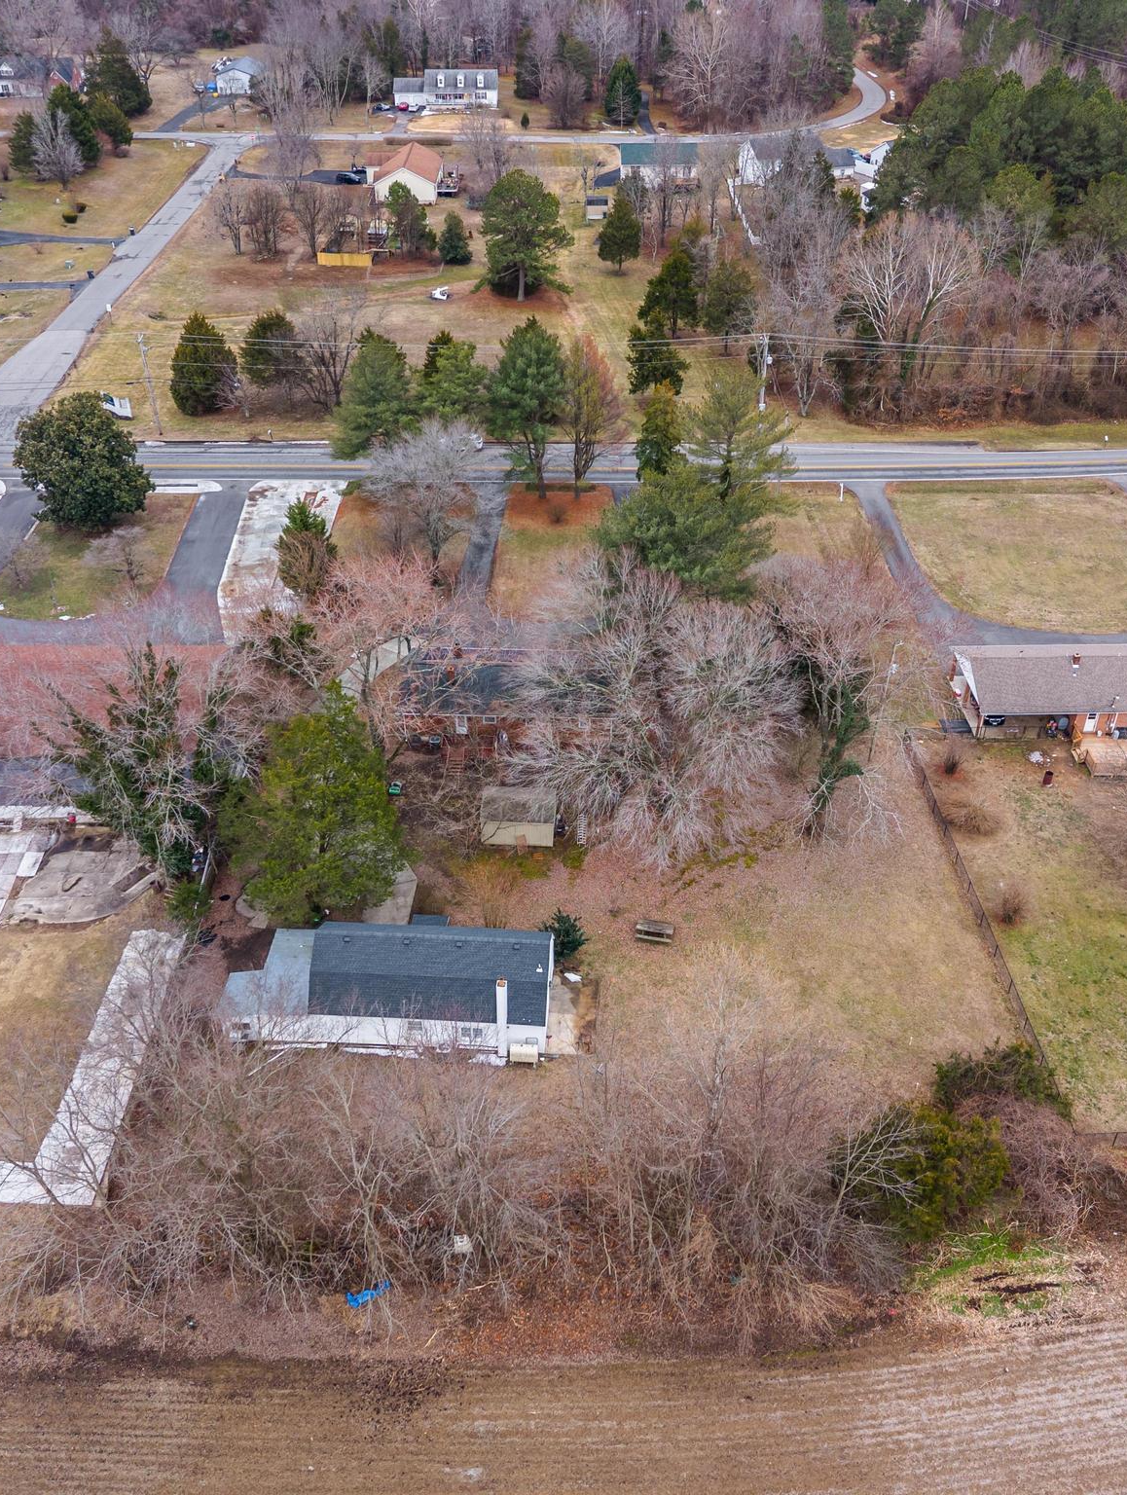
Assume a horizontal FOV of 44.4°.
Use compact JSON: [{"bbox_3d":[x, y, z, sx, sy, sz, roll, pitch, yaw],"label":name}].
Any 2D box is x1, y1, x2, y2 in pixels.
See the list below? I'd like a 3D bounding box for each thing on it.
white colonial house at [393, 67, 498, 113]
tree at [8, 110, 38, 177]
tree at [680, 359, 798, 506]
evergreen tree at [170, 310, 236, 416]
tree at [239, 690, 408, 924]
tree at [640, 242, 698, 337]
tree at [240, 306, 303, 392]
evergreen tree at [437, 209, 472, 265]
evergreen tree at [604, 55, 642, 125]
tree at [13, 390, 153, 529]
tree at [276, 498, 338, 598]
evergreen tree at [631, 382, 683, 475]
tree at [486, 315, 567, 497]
[{"bbox_3d":[-22.750,-129.150,270.150,20.300,6.900,9.200,0,37,0],"label":"white colonial house"},{"bbox_3d":[-99.000,-110.720,253.540,6.800,11.100,6.800,0,36,0],"label":"tree"},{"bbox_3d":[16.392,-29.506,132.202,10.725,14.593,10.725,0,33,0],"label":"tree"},{"bbox_3d":[-39.290,-41.580,149.030,7.150,11.150,7.150,0,37,0],"label":"evergreen tree"},{"bbox_3d":[-14.600,3.092,82.453,9.600,15.500,9.600,0,35,0],"label":"tree"},{"bbox_3d":[14.294,-59.298,180.099,7.305,11.871,7.305,0,33,0],"label":"tree"},{"bbox_3d":[-31.836,-42.742,150.828,6.800,9.400,6.800,0,33,0],"label":"tree"},{"bbox_3d":[-16.600,-77.920,211.370,5.000,7.600,5.000,0,36,0],"label":"evergreen tree"},{"bbox_3d":[13.109,-143.845,302.197,8.170,14.100,8.170,0,33,0],"label":"evergreen tree"},{"bbox_3d":[-42.173,-25.626,122.268,12.000,11.800,12.000,0,33,0],"label":"tree"},{"bbox_3d":[-20.429,-15.700,109.885,4.830,8.640,4.830,0,33,0],"label":"tree"},{"bbox_3d":[9.300,-29.826,133.968,4.600,11.400,4.600,0,35,0],"label":"evergreen tree"},{"bbox_3d":[-3.450,-31.790,130.230,7.630,17.930,7.630,0,37,0],"label":"tree"}]

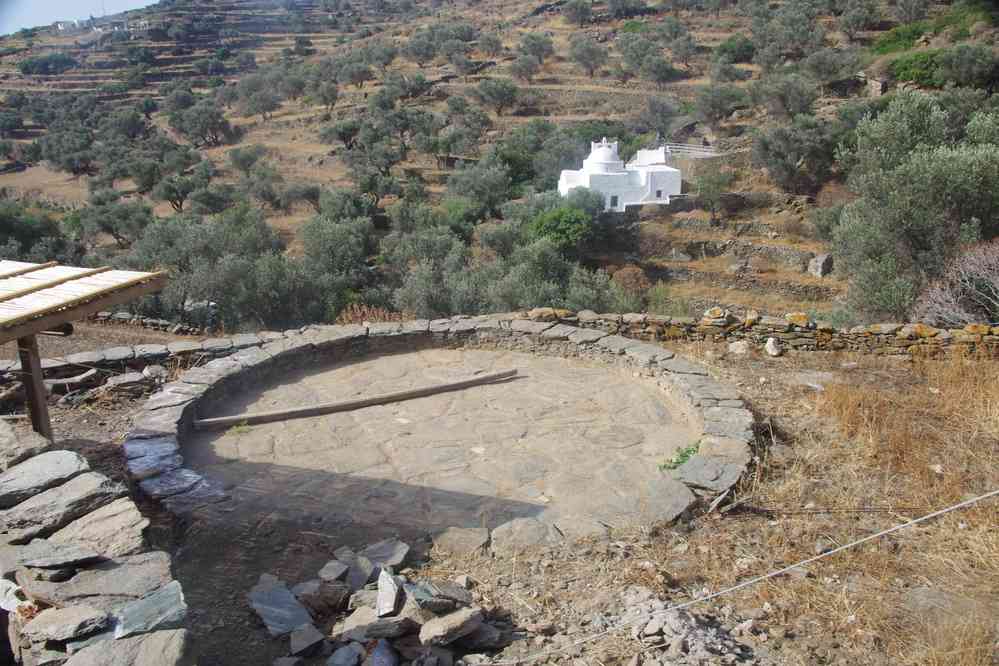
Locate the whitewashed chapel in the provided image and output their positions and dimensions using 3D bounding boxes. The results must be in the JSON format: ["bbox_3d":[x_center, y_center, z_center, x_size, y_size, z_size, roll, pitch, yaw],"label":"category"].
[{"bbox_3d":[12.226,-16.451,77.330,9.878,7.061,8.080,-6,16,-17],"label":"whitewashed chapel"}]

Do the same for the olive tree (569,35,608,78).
[{"bbox_3d":[12.732,-39.698,107.177,6.100,6.500,6.000,-1,15,0],"label":"olive tree"}]

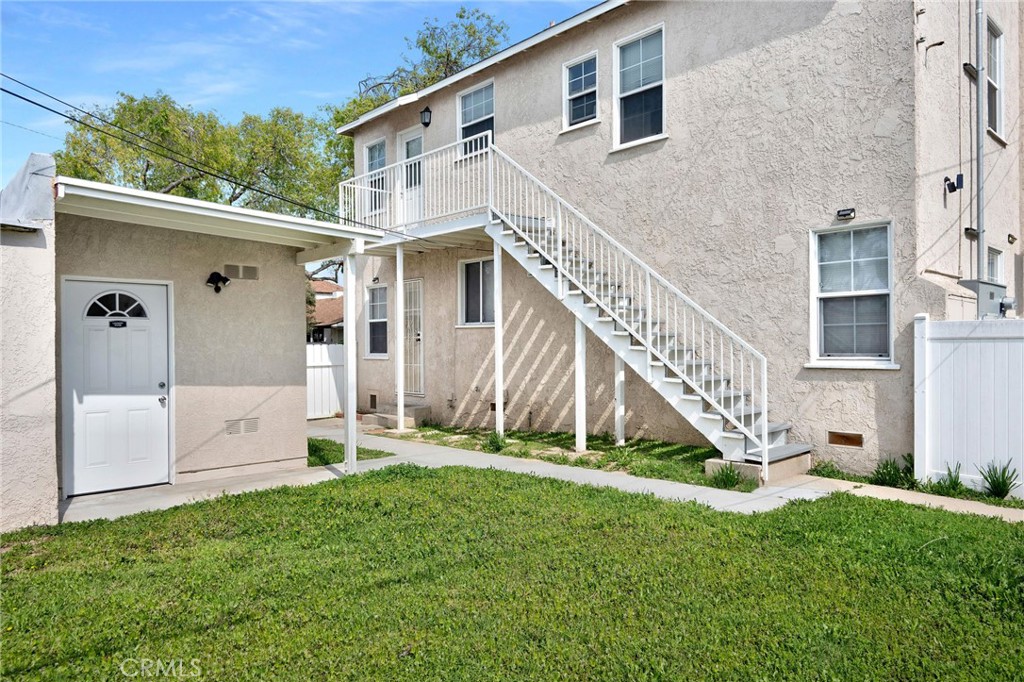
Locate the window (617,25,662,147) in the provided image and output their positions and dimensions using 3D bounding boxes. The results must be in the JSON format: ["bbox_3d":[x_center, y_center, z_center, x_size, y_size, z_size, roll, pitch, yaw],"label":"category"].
[{"bbox_3d":[1.652,-3.243,8.813,0.100,1.364,0.764,-1,0,-43],"label":"window"}]

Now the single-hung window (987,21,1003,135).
[{"bbox_3d":[5.992,-3.240,8.495,0.840,1.386,0.100,-1,0,-43],"label":"single-hung window"}]

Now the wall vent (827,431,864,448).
[{"bbox_3d":[3.405,1.010,6.959,0.050,0.163,0.373,-1,0,-43],"label":"wall vent"}]

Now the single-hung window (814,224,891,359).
[{"bbox_3d":[3.437,-0.465,6.910,0.100,1.365,0.768,-1,0,-43],"label":"single-hung window"}]

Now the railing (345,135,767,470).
[{"bbox_3d":[-0.018,-0.753,9.868,1.008,4.306,8.251,-1,0,-43],"label":"railing"}]

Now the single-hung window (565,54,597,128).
[{"bbox_3d":[0.966,-3.479,9.551,0.100,0.906,0.629,-1,0,-43],"label":"single-hung window"}]

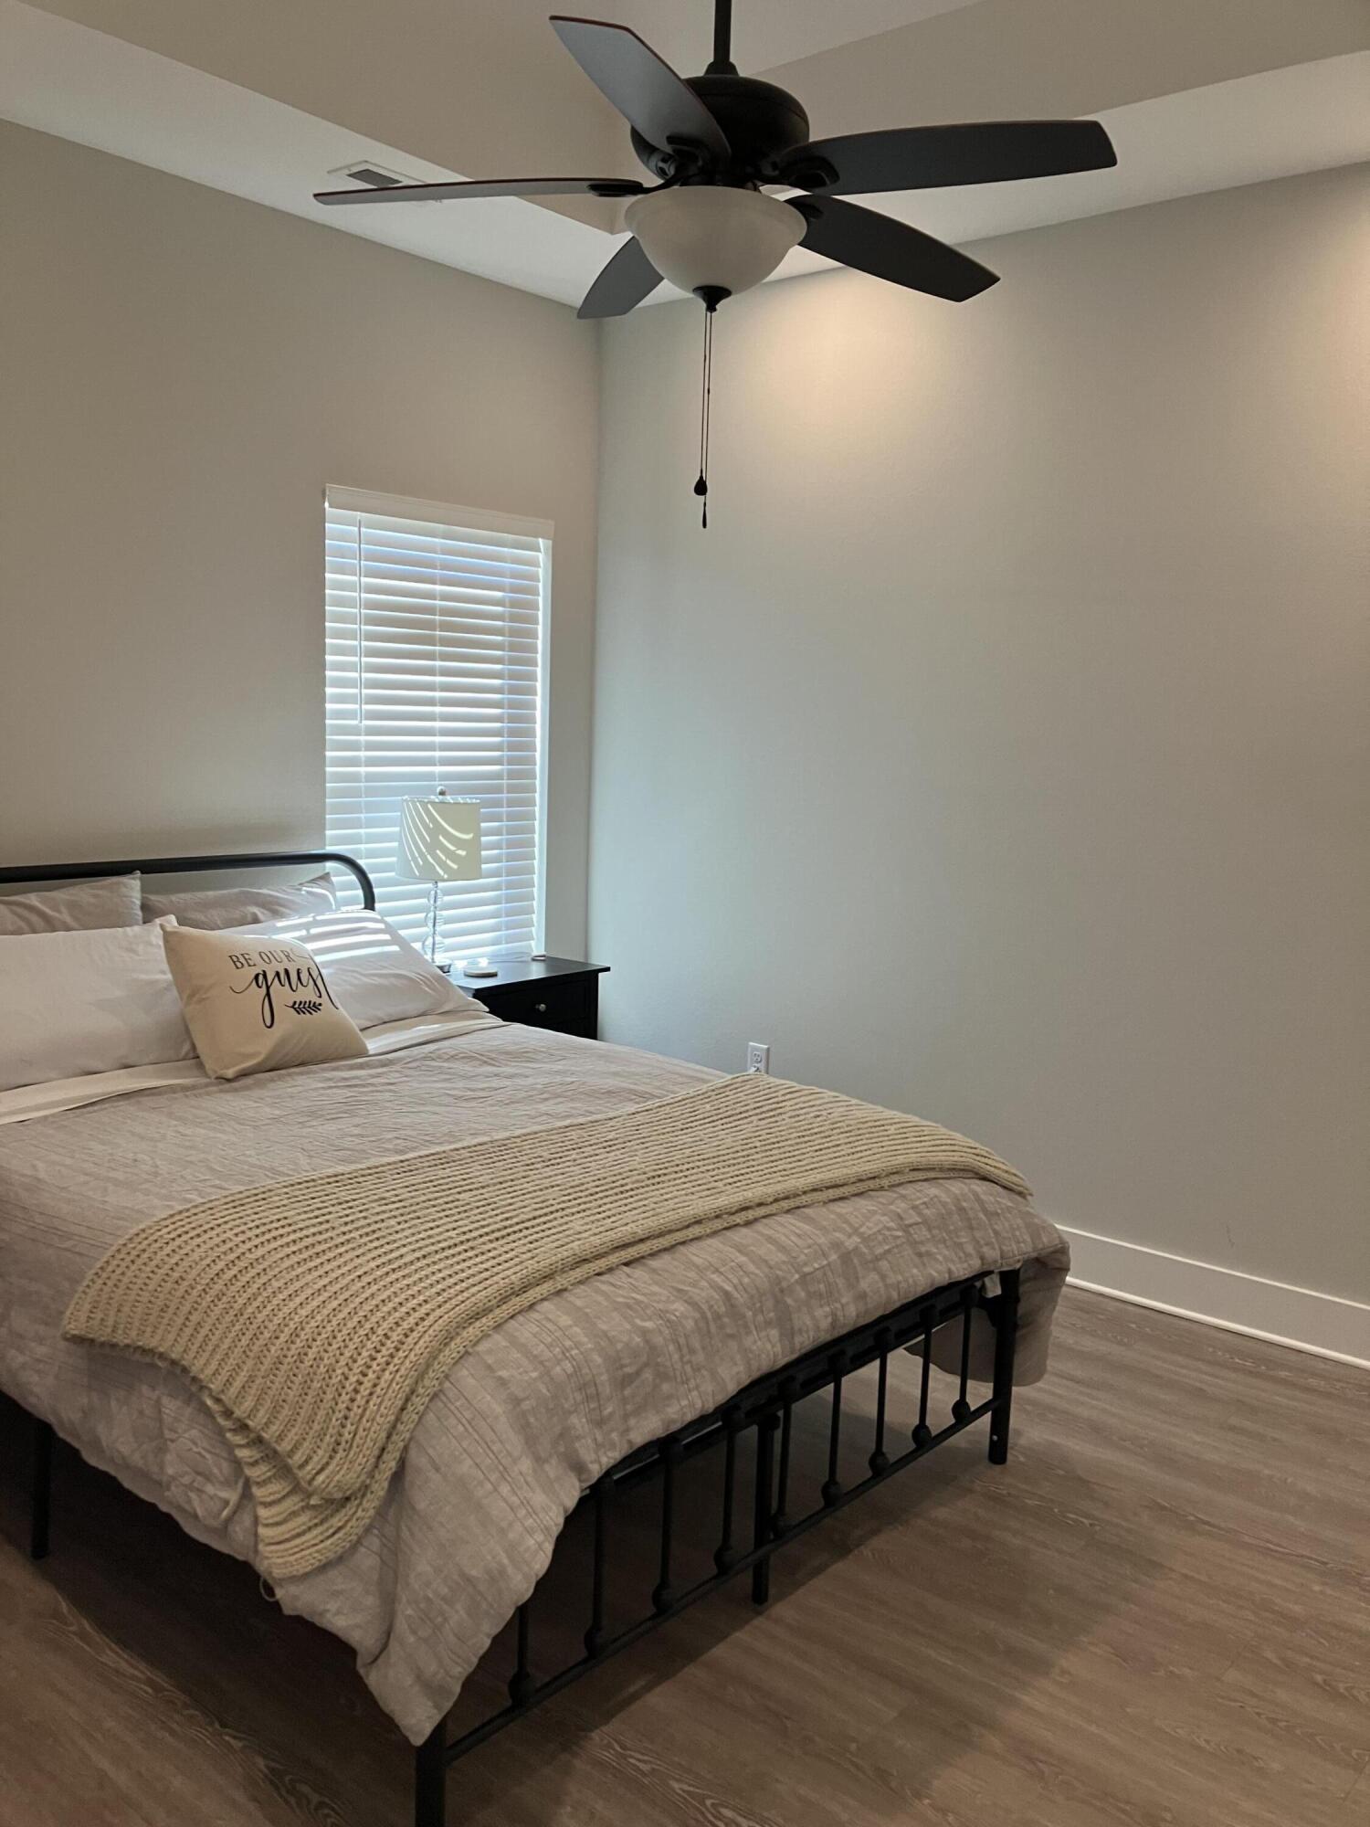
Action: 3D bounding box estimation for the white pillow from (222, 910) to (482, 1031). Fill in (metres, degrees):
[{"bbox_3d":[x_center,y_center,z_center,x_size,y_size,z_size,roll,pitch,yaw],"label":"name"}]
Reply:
[{"bbox_3d":[-0.906,0.155,3.810,0.690,0.170,0.440,-7,55,-50],"label":"white pillow"}]

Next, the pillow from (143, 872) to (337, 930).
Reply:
[{"bbox_3d":[-1.169,0.110,3.646,0.150,0.390,0.680,-21,-9,41],"label":"pillow"}]

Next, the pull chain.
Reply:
[{"bbox_3d":[0.034,-0.832,2.484,0.025,0.361,0.027,8,10,40],"label":"pull chain"}]

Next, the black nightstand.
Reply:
[{"bbox_3d":[-0.545,0.504,4.485,0.356,0.674,0.559,8,10,40],"label":"black nightstand"}]

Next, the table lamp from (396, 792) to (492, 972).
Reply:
[{"bbox_3d":[-0.717,-0.093,4.314,0.250,0.542,0.250,2,8,0],"label":"table lamp"}]

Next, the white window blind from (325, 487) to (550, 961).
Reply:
[{"bbox_3d":[-0.733,-0.512,4.428,0.090,1.381,0.857,8,10,40],"label":"white window blind"}]

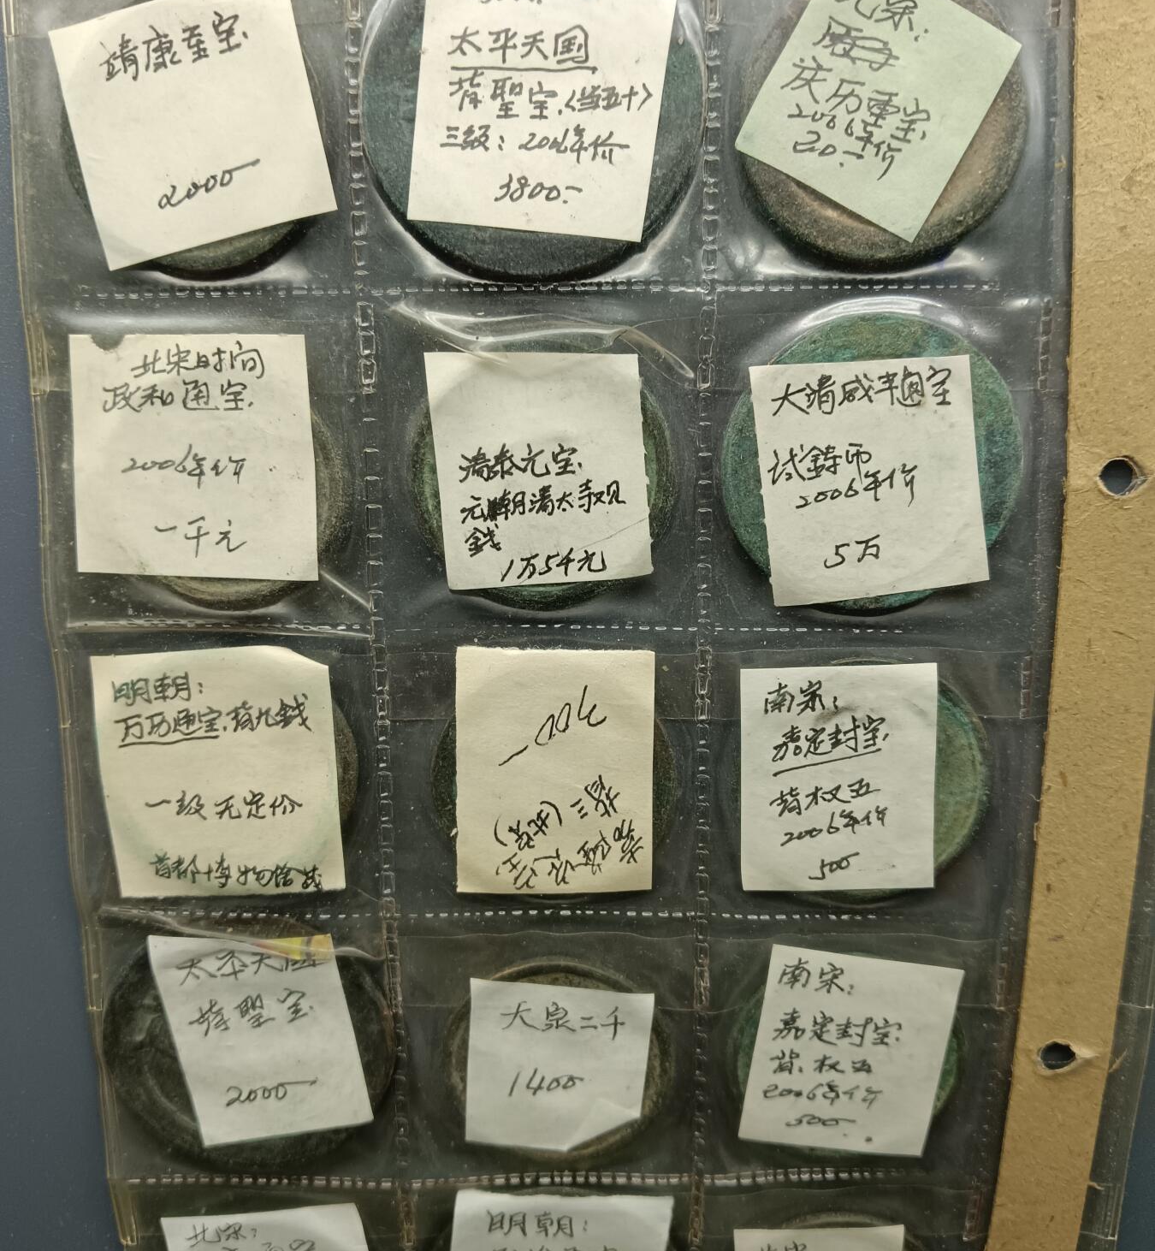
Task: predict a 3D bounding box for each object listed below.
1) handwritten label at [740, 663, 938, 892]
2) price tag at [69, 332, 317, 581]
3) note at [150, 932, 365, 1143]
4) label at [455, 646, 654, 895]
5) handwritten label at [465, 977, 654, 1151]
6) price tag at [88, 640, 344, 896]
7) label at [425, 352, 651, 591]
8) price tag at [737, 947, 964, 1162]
[{"bbox_3d":[0.035,0.021,0.153,0.026,0.032,0.002,-2,13,0],"label":"handwritten label"},{"bbox_3d":[-0.051,-0.022,0.152,0.032,0.032,0.002,1,9,0],"label":"price tag"},{"bbox_3d":[-0.046,0.061,0.170,0.026,0.036,0.002,-6,17,2],"label":"note"},{"bbox_3d":[-0.003,0.019,0.153,0.026,0.034,0.002,0,13,-1],"label":"label"},{"bbox_3d":[-0.003,0.066,0.172,0.026,0.028,0.002,4,17,-1],"label":"handwritten label"},{"bbox_3d":[-0.047,0.020,0.152,0.030,0.033,0.002,-1,13,0],"label":"price tag"},{"bbox_3d":[-0.005,-0.020,0.145,0.026,0.029,0.002,-3,9,0],"label":"label"},{"bbox_3d":[0.040,0.064,0.171,0.028,0.033,0.002,7,17,-2],"label":"price tag"}]

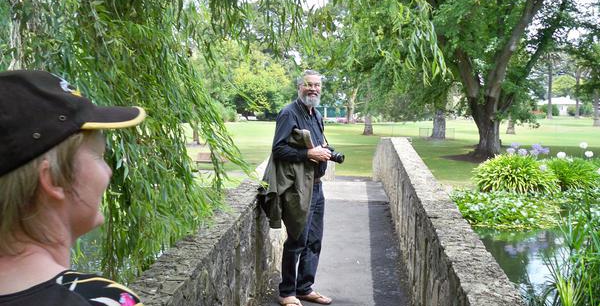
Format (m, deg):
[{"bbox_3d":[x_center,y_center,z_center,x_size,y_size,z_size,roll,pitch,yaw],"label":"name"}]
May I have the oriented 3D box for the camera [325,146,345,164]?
[{"bbox_3d":[0.234,0.018,4.360,0.150,0.100,0.135,15,12,30],"label":"camera"}]

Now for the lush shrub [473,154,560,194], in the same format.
[{"bbox_3d":[4.389,0.436,12.300,1.700,0.780,1.450,2,5,18],"label":"lush shrub"}]

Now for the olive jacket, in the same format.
[{"bbox_3d":[-0.089,0.232,4.330,0.420,0.780,0.280,3,6,34],"label":"olive jacket"}]

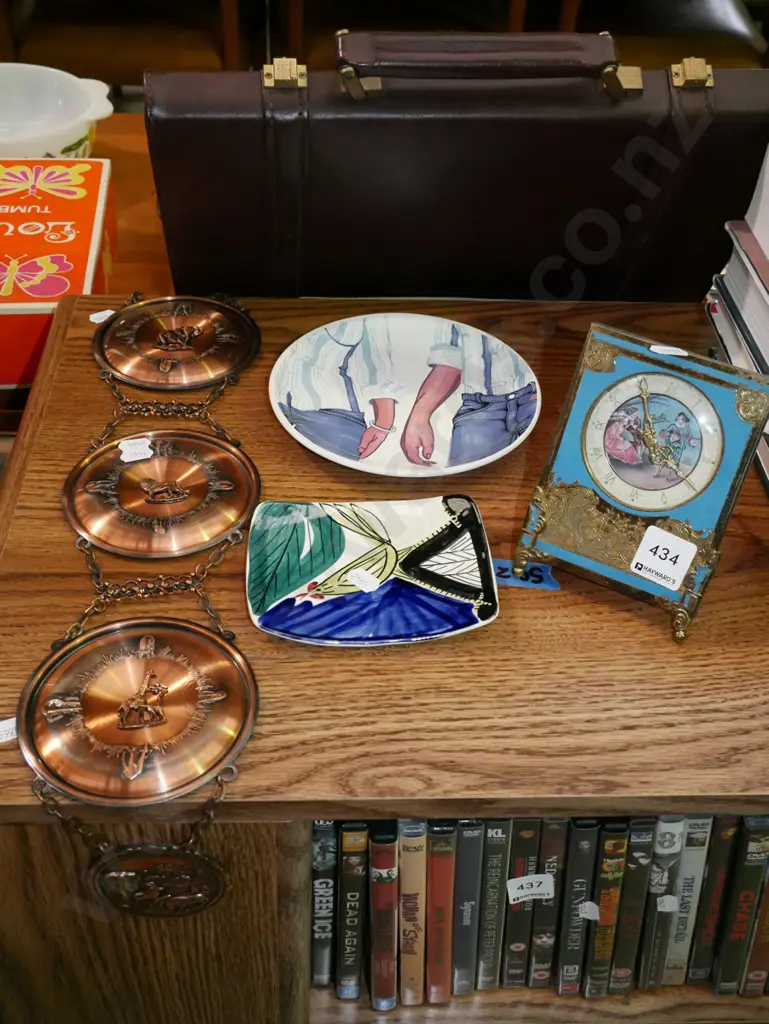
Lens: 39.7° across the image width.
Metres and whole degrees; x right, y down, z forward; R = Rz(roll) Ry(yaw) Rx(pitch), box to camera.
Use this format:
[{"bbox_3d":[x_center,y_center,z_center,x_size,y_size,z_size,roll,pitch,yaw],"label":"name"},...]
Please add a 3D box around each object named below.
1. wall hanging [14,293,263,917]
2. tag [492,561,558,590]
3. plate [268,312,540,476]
[{"bbox_3d":[-0.127,0.015,0.631,0.112,0.092,0.430,-1,43,-5],"label":"wall hanging"},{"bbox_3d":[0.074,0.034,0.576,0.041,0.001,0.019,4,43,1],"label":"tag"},{"bbox_3d":[0.013,-0.067,0.633,0.159,0.021,0.159,1,43,-4],"label":"plate"}]

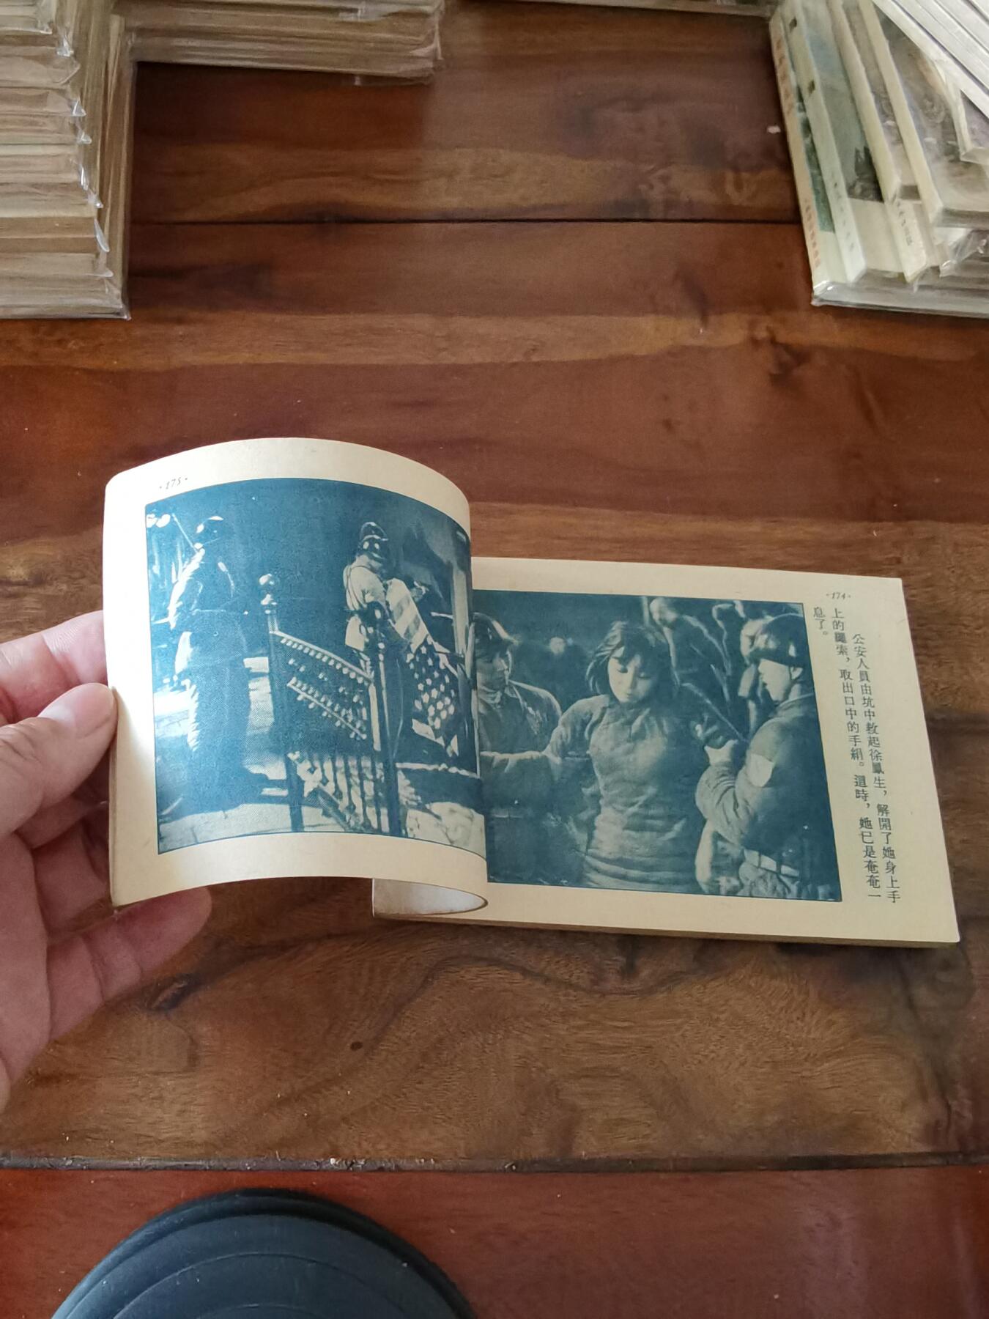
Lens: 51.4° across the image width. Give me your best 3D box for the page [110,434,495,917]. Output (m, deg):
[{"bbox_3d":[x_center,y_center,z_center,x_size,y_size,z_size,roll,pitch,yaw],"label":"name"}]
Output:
[{"bbox_3d":[-0.044,0.002,0.212,0.082,0.027,0.097,-5,71,2],"label":"page"}]

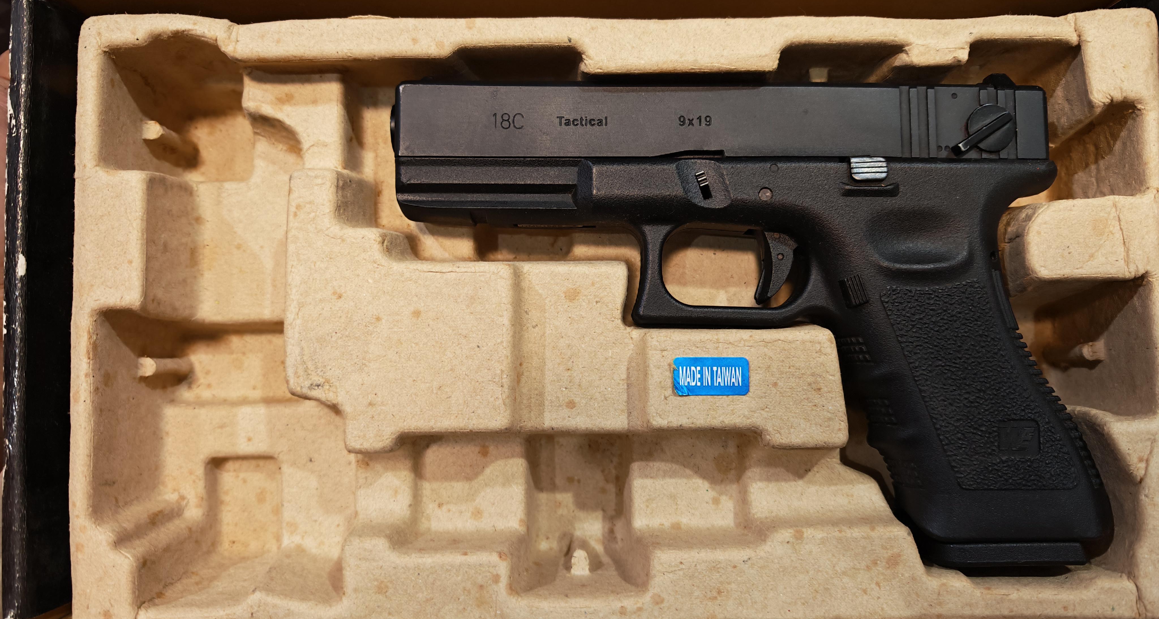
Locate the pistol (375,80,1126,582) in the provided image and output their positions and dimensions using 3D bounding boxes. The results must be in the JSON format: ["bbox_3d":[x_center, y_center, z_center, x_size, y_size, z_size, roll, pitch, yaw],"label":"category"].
[{"bbox_3d":[0.046,-0.001,0.234,0.204,0.032,0.140,0,85,0],"label":"pistol"}]

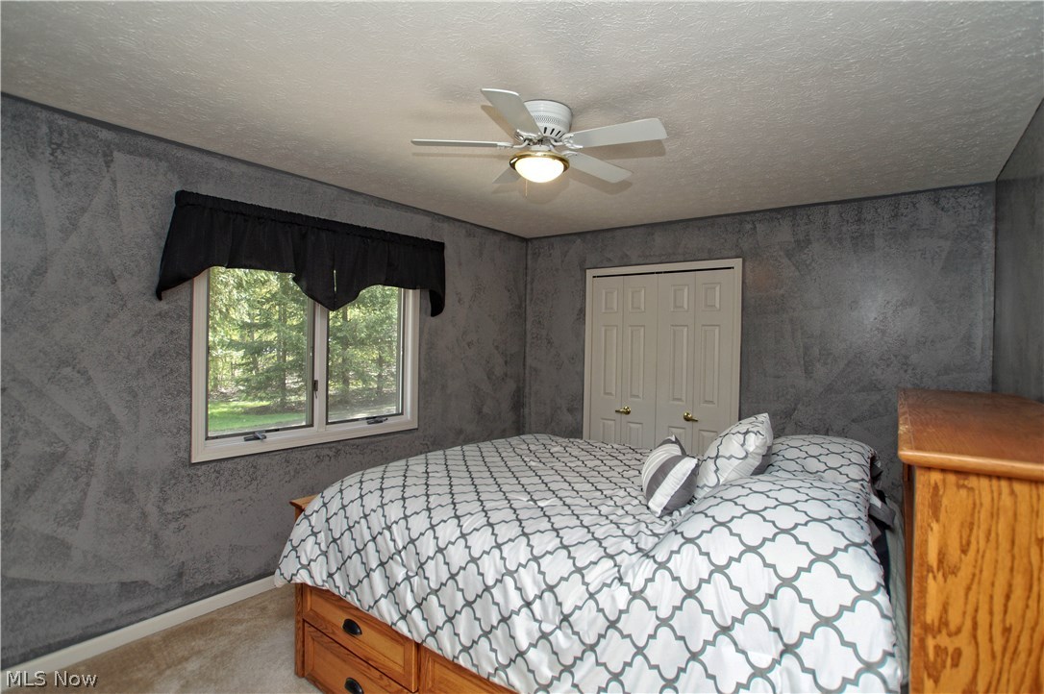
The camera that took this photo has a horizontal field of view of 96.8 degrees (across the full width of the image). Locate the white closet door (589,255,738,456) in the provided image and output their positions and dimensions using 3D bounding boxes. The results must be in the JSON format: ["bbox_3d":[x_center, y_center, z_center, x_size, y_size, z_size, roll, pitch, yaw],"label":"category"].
[{"bbox_3d":[1.068,0.397,3.705,1.220,2.100,0.070,1,1,31],"label":"white closet door"}]

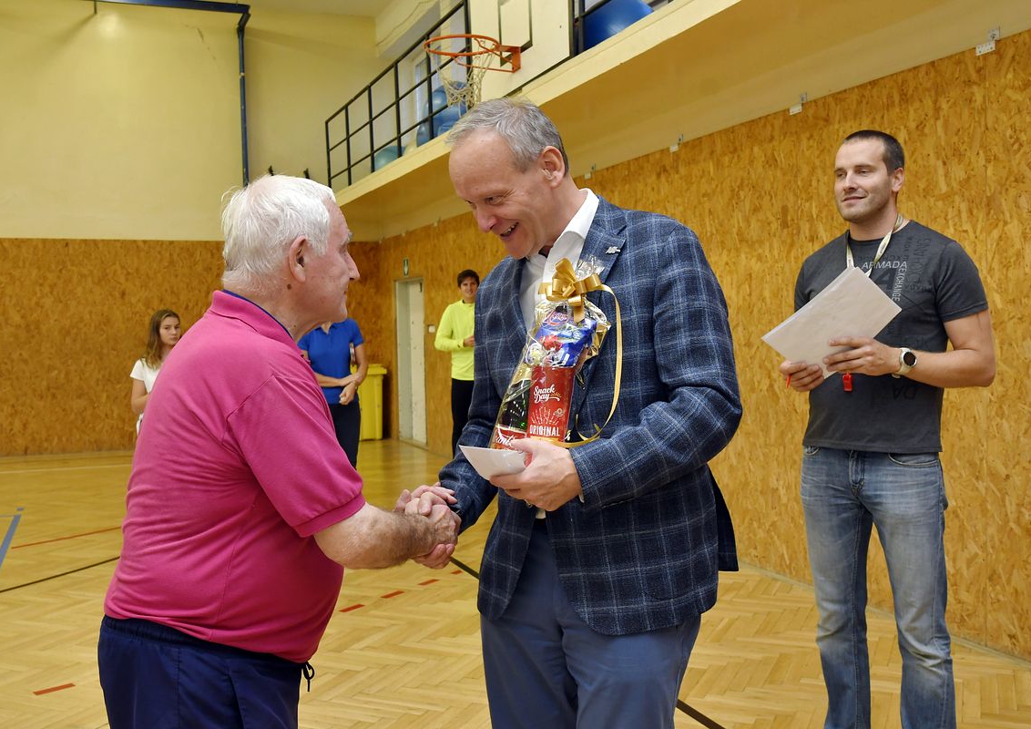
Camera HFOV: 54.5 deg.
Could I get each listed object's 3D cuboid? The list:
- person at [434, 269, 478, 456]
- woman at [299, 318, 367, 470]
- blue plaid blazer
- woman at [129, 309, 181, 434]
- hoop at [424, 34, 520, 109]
[{"bbox_3d":[-0.329,0.193,7.797,0.530,1.855,0.380,-1,2,-3],"label":"person"},{"bbox_3d":[-1.182,0.325,6.493,0.480,1.730,0.330,-1,2,-5],"label":"woman"},{"bbox_3d":[0.154,0.077,1.903,0.560,0.798,0.470,1,3,42],"label":"blue plaid blazer"},{"bbox_3d":[-2.052,0.456,5.913,0.420,1.550,0.320,-3,3,-30],"label":"woman"},{"bbox_3d":[-0.268,-1.817,6.355,0.610,0.405,0.472,-2,2,-23],"label":"hoop"}]

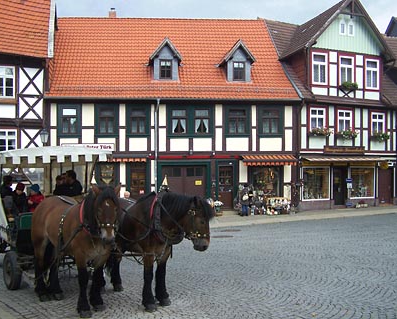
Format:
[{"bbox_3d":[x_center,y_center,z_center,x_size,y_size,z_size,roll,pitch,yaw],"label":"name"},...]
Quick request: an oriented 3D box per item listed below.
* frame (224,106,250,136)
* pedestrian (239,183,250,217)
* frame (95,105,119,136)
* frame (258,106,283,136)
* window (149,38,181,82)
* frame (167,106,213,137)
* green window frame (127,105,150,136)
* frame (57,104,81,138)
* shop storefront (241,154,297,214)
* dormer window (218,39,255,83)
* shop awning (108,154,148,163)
[{"bbox_3d":[2.121,-2.053,25.318,1.345,1.720,0.160,0,0,-4],"label":"frame"},{"bbox_3d":[2.336,2.092,23.700,0.500,1.630,0.380,0,0,14],"label":"pedestrian"},{"bbox_3d":[-4.876,-2.048,24.829,1.293,1.756,0.160,0,0,-4],"label":"frame"},{"bbox_3d":[3.939,-2.058,25.445,1.369,1.717,0.160,0,0,-4],"label":"frame"},{"bbox_3d":[-1.839,-5.549,26.803,1.800,2.336,2.350,0,0,-4],"label":"window"},{"bbox_3d":[-0.431,-2.039,25.140,2.532,1.740,0.160,0,0,-4],"label":"frame"},{"bbox_3d":[-3.204,-2.058,24.946,1.310,1.764,0.160,0,0,-4],"label":"green window frame"},{"bbox_3d":[-6.830,-2.011,24.692,1.280,1.799,0.160,0,0,-4],"label":"frame"},{"bbox_3d":[3.752,1.378,25.017,2.900,3.170,1.100,0,0,-4],"label":"shop storefront"},{"bbox_3d":[2.216,-5.483,27.015,1.800,2.356,2.350,0,0,-4],"label":"dormer window"},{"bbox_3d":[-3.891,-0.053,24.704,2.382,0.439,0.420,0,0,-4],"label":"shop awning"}]

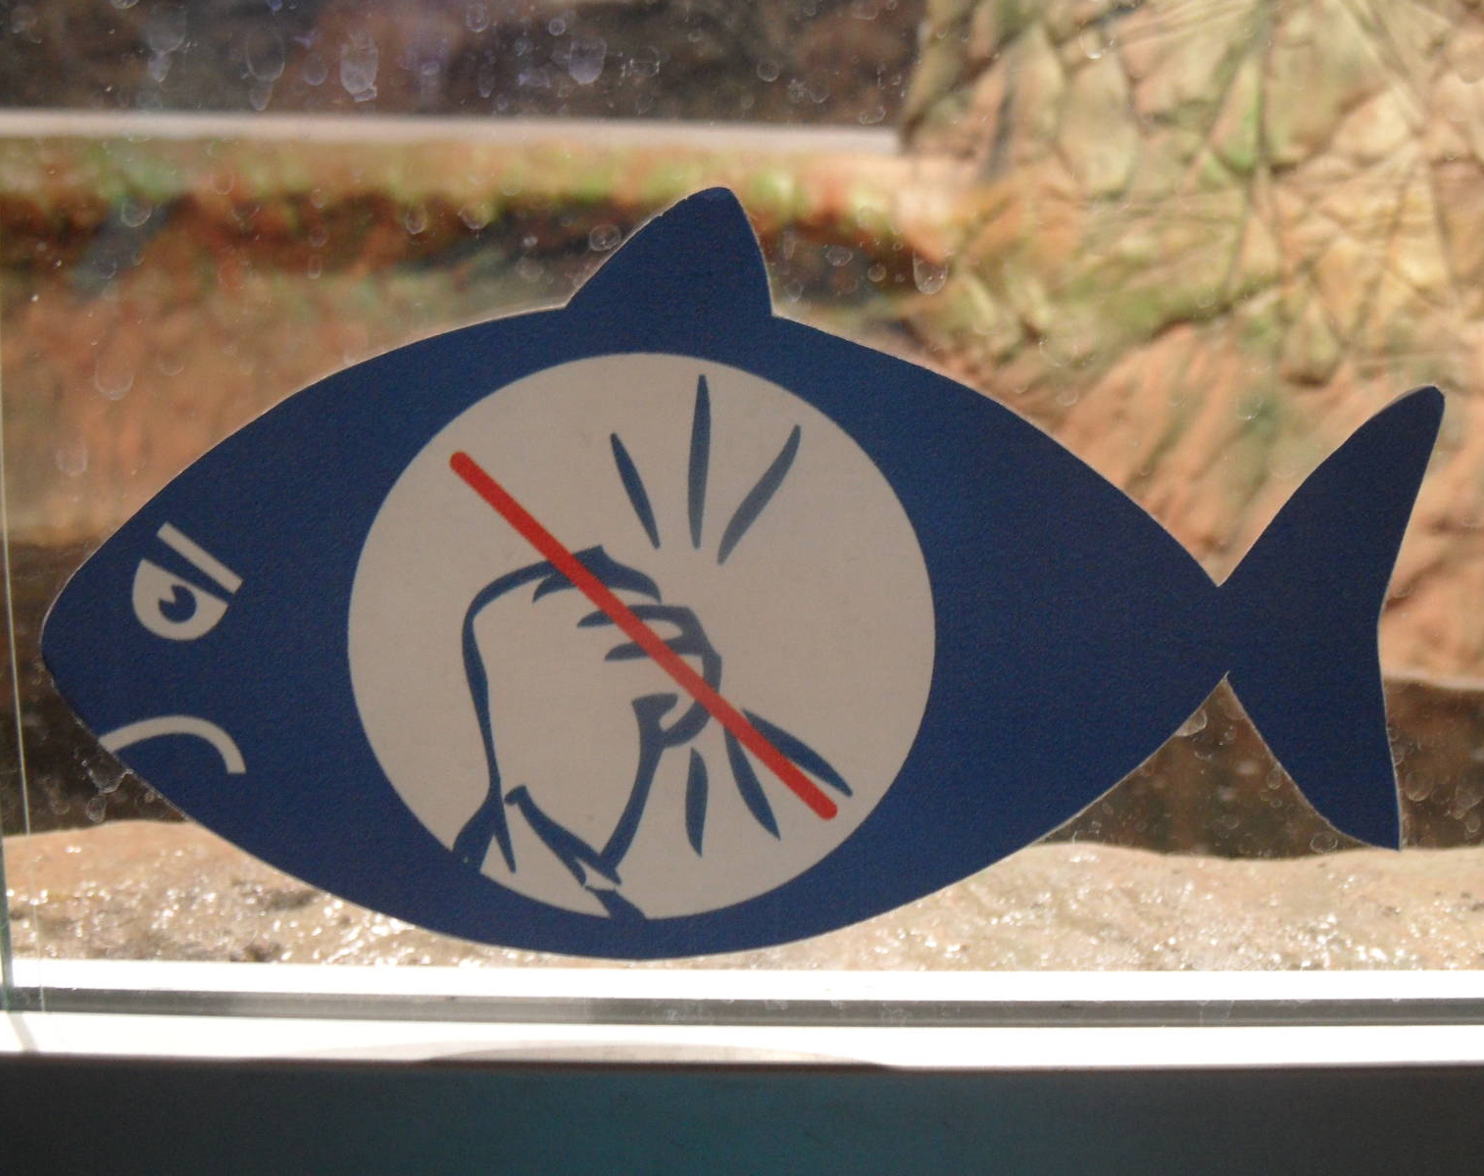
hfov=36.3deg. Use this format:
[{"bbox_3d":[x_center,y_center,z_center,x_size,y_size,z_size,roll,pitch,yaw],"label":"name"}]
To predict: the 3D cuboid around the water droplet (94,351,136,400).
[{"bbox_3d":[-0.108,-0.037,0.390,0.007,0.009,0.002,0,12,-2],"label":"water droplet"}]

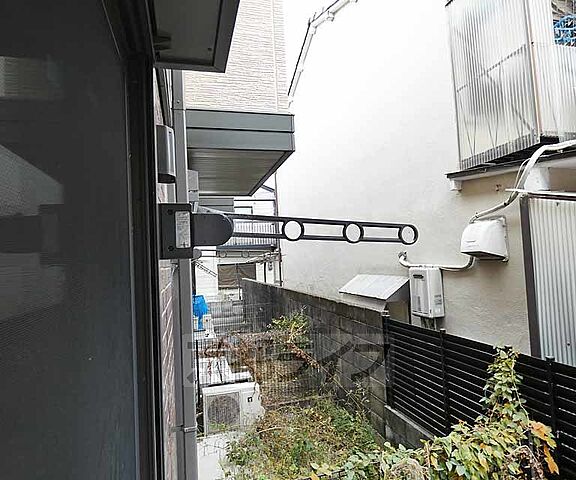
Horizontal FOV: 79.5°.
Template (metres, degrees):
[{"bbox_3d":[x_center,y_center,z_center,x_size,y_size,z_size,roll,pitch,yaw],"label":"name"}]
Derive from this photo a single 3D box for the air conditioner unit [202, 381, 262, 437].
[{"bbox_3d":[-0.672,2.048,4.319,0.710,0.545,0.265,-2,-2,-14],"label":"air conditioner unit"}]

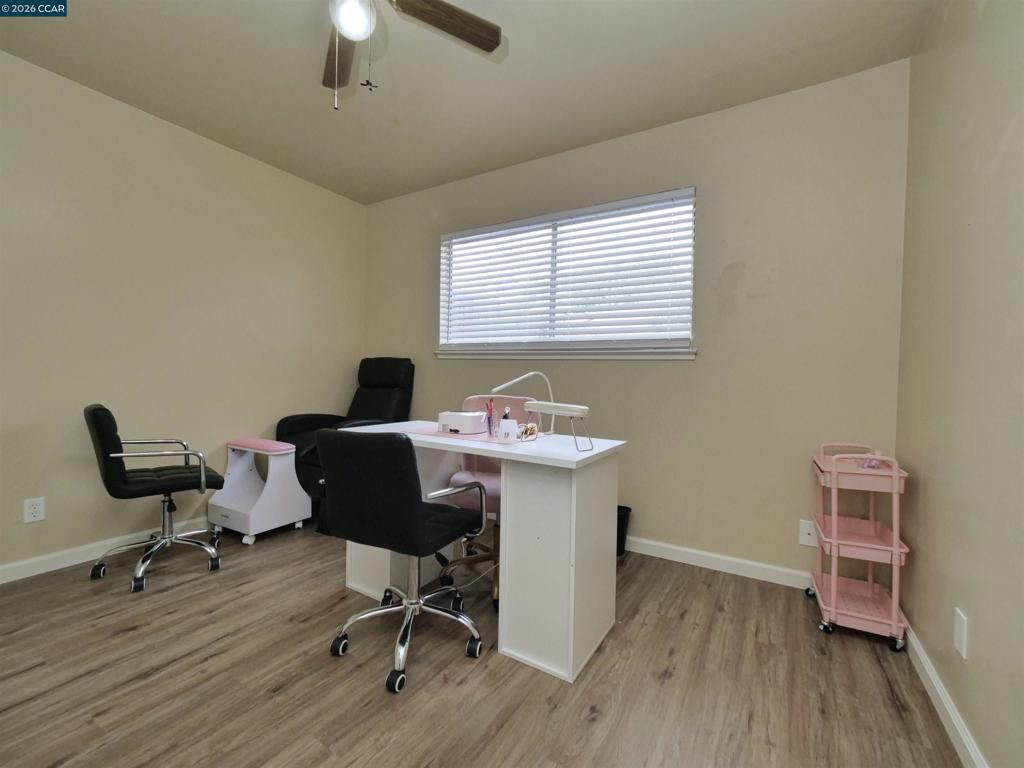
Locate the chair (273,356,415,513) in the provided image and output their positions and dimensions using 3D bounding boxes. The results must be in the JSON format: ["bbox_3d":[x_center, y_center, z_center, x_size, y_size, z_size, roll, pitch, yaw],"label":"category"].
[{"bbox_3d":[-1.181,0.377,3.026,0.690,1.110,0.800,2,3,35],"label":"chair"}]

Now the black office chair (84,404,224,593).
[{"bbox_3d":[-1.814,0.531,2.144,0.550,0.860,0.565,3,3,42],"label":"black office chair"}]

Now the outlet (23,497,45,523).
[{"bbox_3d":[-2.371,0.624,2.054,0.008,0.113,0.070,2,3,30],"label":"outlet"}]

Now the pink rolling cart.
[{"bbox_3d":[1.427,0.637,1.724,0.265,0.738,0.345,2,3,30],"label":"pink rolling cart"}]

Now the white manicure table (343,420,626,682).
[{"bbox_3d":[-0.182,0.607,1.860,1.222,0.760,0.490,2,3,32],"label":"white manicure table"}]

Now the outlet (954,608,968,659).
[{"bbox_3d":[1.267,0.702,1.164,0.008,0.113,0.071,2,3,30],"label":"outlet"}]

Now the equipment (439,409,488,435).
[{"bbox_3d":[-0.223,0.178,1.941,0.200,0.090,0.160,2,3,30],"label":"equipment"}]

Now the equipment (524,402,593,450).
[{"bbox_3d":[0.172,0.161,1.609,0.300,0.156,0.110,3,3,43],"label":"equipment"}]

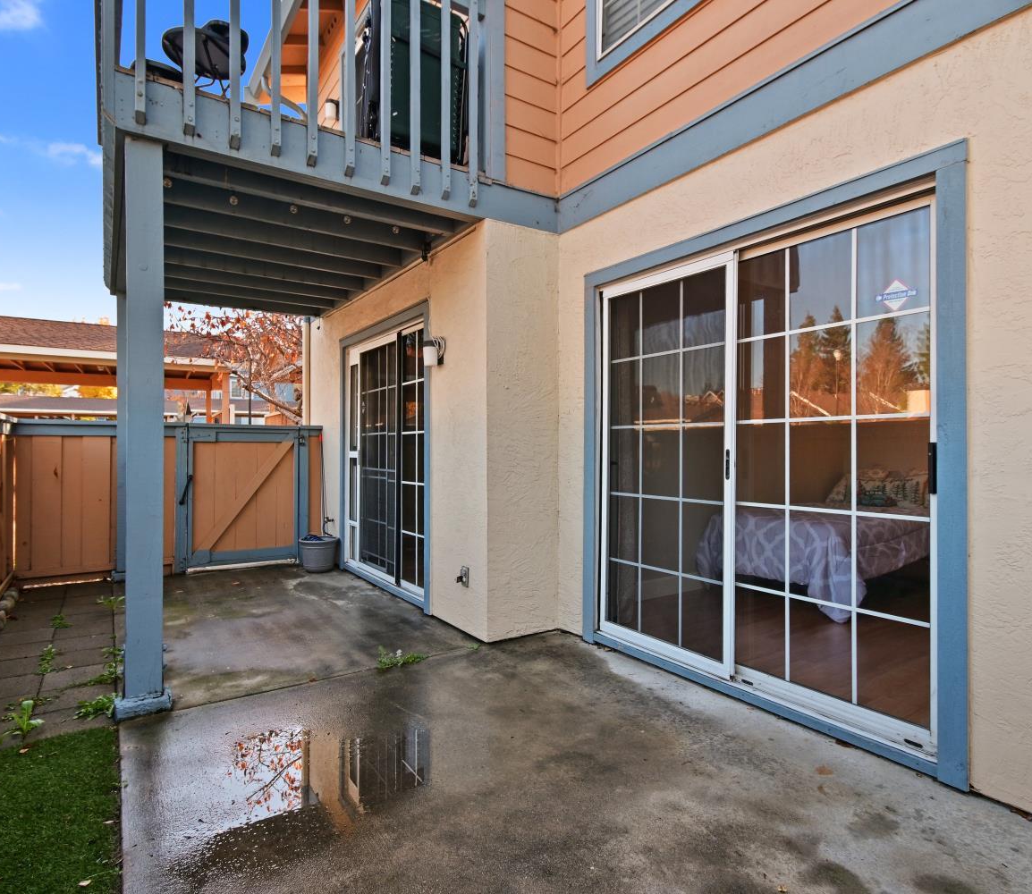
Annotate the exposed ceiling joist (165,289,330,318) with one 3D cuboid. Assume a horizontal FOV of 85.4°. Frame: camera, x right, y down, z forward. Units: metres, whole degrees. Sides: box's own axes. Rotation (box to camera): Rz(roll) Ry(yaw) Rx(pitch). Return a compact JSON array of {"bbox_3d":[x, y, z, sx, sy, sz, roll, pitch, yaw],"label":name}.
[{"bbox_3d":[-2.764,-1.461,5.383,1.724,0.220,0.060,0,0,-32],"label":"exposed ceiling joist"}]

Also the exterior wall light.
[{"bbox_3d":[-0.552,-0.635,3.724,0.135,0.195,0.110,0,0,-36],"label":"exterior wall light"}]

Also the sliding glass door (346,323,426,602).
[{"bbox_3d":[-1.122,0.105,4.680,0.100,2.050,1.619,0,0,-36],"label":"sliding glass door"}]

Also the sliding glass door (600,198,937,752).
[{"bbox_3d":[1.009,0.082,2.665,0.100,2.050,1.683,0,0,-36],"label":"sliding glass door"}]

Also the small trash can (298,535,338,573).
[{"bbox_3d":[-1.880,1.020,5.340,0.360,0.300,0.360,0,0,0],"label":"small trash can"}]

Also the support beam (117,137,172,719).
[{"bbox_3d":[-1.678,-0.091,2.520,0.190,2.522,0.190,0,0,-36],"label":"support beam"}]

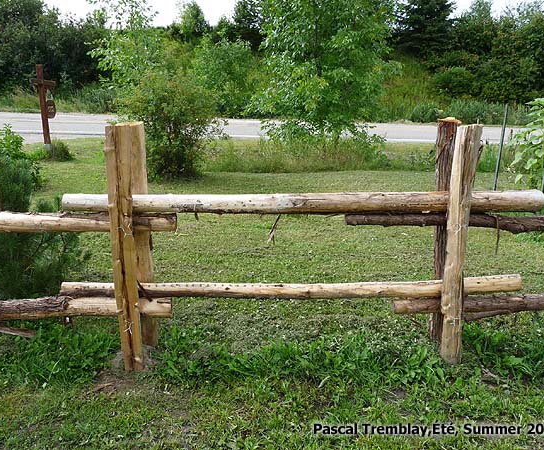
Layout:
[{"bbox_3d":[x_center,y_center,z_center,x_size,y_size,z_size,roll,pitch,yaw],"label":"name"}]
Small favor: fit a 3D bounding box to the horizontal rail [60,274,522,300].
[{"bbox_3d":[0.108,0.339,2.618,2.554,0.080,0.080,-1,14,0],"label":"horizontal rail"}]

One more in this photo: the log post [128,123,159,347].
[{"bbox_3d":[-0.736,0.079,2.653,0.130,1.279,0.130,0,14,0],"label":"log post"}]

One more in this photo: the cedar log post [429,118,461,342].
[{"bbox_3d":[0.987,0.056,2.707,0.125,1.296,0.125,-2,14,0],"label":"cedar log post"}]

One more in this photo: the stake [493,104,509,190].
[{"bbox_3d":[3.187,-0.978,6.550,0.040,1.373,0.040,1,14,0],"label":"stake"}]

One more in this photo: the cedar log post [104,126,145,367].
[{"bbox_3d":[-0.738,0.139,2.409,0.118,1.284,0.118,0,14,0],"label":"cedar log post"}]

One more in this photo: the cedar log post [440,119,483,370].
[{"bbox_3d":[0.983,0.130,2.463,0.108,1.275,0.108,0,14,0],"label":"cedar log post"}]

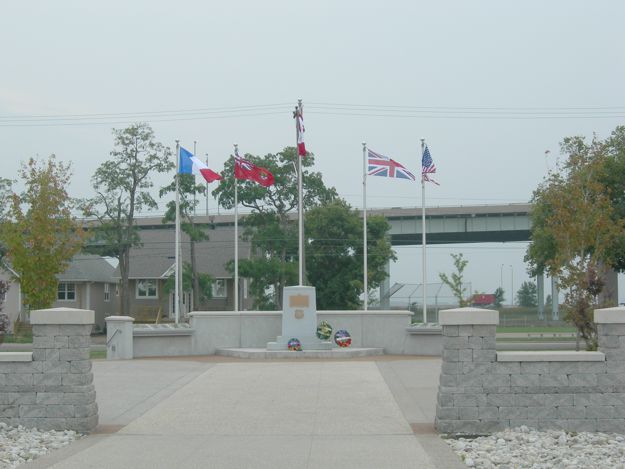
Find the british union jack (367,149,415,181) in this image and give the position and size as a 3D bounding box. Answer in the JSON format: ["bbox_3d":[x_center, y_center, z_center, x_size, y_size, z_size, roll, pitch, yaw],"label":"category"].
[{"bbox_3d":[2.202,-1.976,31.100,1.340,0.900,0.250,0,-3,-6],"label":"british union jack"}]

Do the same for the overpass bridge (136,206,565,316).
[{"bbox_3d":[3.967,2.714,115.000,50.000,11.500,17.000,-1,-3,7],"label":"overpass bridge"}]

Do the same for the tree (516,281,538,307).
[{"bbox_3d":[46.841,12.854,240.000,4.900,5.800,4.900,0,-3,0],"label":"tree"}]

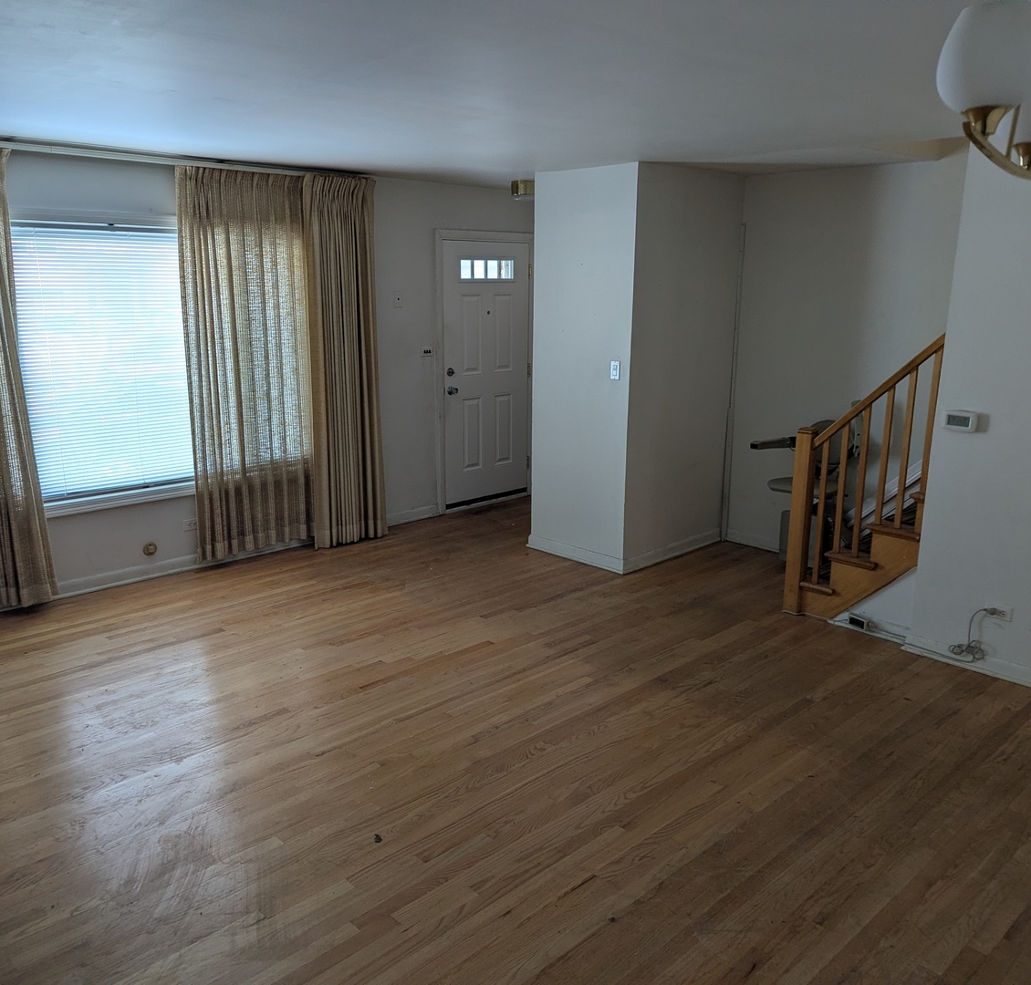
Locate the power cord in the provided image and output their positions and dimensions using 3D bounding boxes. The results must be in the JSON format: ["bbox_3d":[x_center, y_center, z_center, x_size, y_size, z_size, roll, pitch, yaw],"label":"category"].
[{"bbox_3d":[2.158,0.683,4.288,0.070,0.285,0.240,-12,18,-42],"label":"power cord"}]

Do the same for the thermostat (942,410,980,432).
[{"bbox_3d":[2.050,-0.326,4.199,0.030,0.094,0.148,-12,18,-42],"label":"thermostat"}]

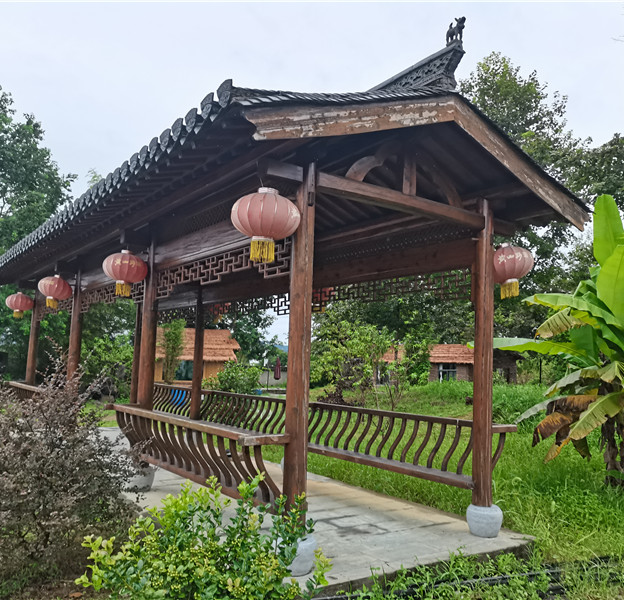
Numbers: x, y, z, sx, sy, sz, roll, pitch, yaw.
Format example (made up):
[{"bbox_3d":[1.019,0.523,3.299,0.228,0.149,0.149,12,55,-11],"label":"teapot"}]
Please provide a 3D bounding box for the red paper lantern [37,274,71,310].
[{"bbox_3d":[-3.910,-0.129,9.142,0.490,0.530,0.490,6,-8,-35],"label":"red paper lantern"}]

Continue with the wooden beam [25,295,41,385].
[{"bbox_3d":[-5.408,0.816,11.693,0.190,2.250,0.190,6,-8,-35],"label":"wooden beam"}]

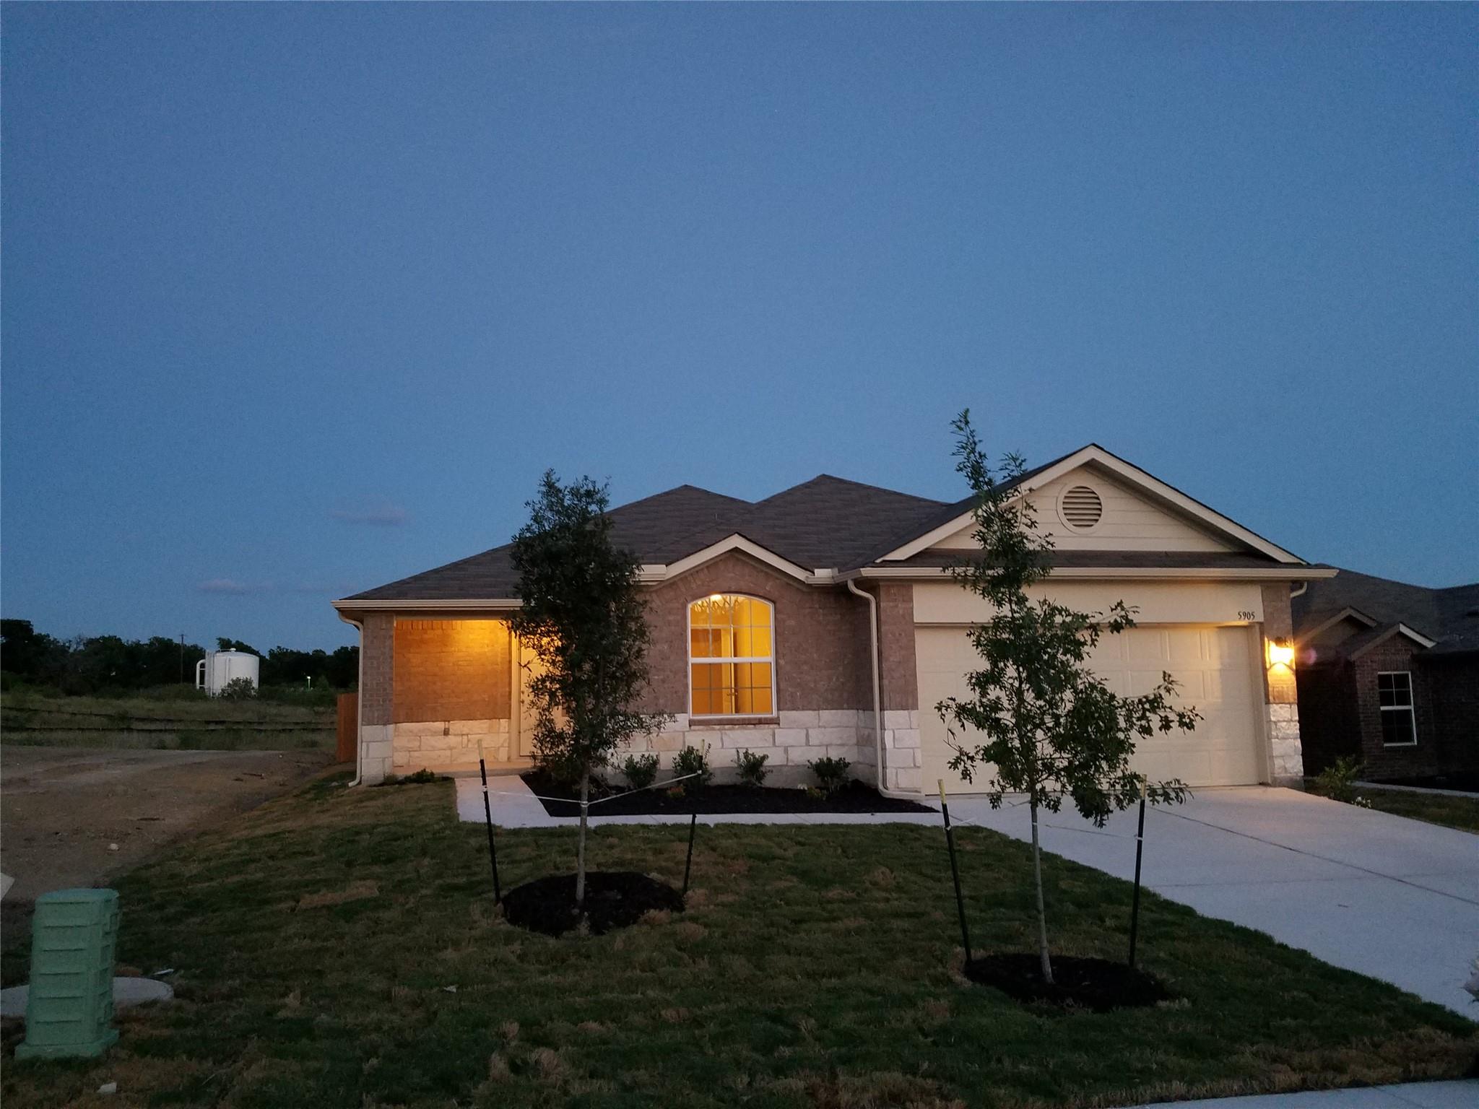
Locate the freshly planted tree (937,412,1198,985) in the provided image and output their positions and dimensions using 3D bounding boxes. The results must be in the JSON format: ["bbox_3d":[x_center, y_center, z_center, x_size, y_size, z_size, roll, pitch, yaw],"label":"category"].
[{"bbox_3d":[1.696,0.696,5.765,1.343,2.940,1.250,-1,-7,0],"label":"freshly planted tree"}]

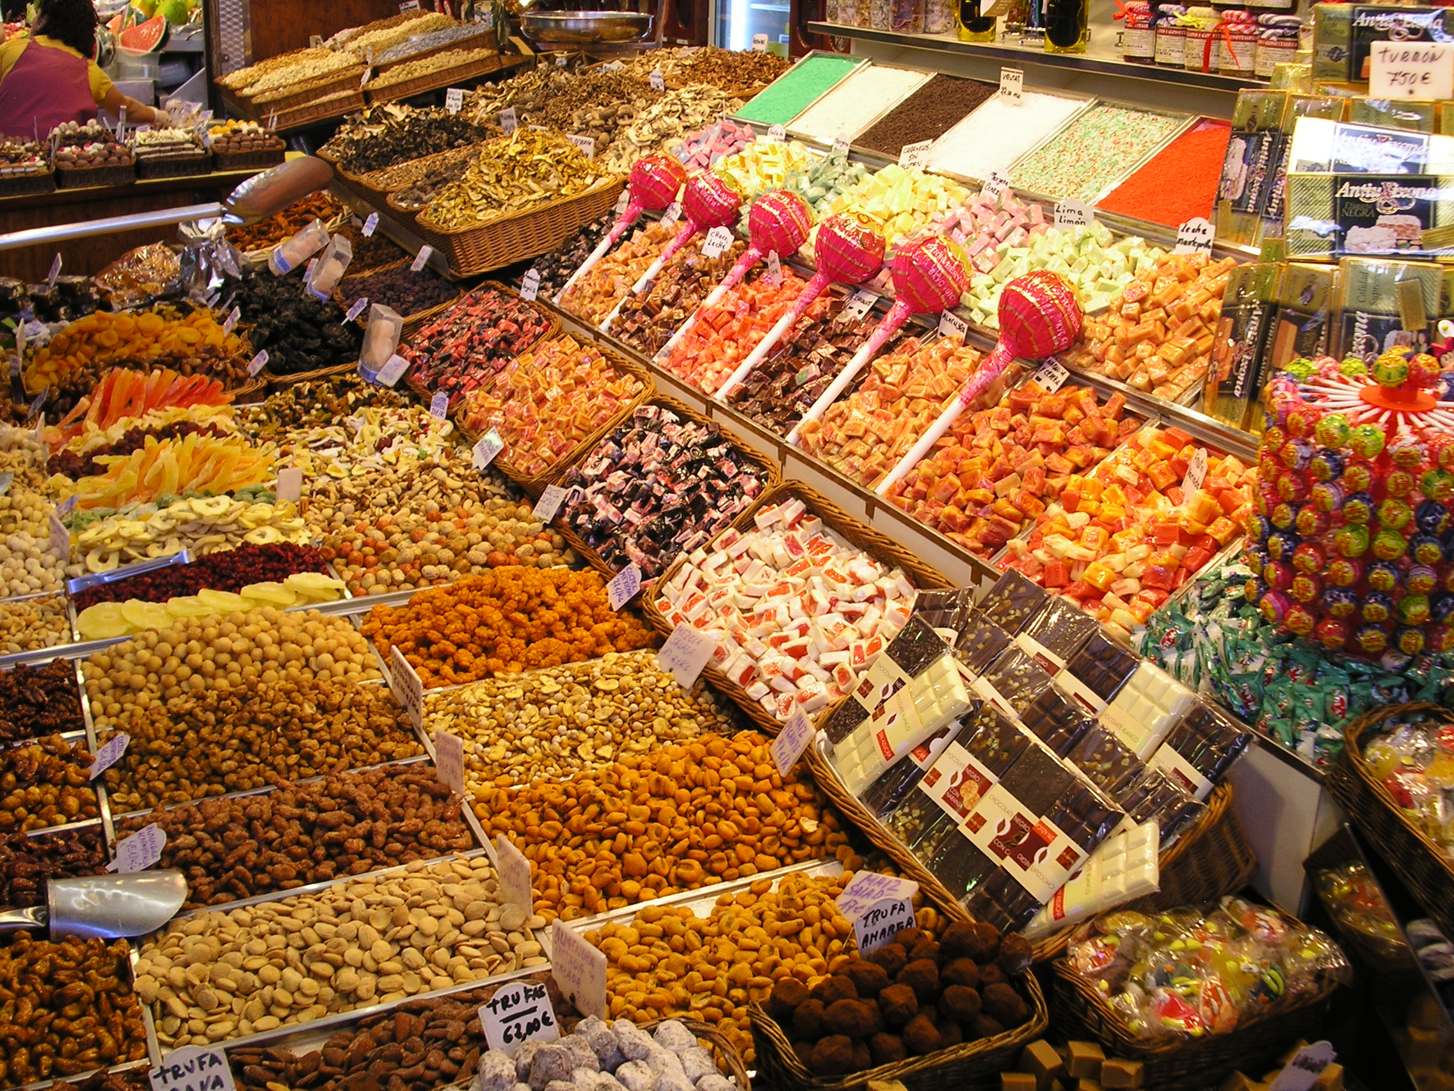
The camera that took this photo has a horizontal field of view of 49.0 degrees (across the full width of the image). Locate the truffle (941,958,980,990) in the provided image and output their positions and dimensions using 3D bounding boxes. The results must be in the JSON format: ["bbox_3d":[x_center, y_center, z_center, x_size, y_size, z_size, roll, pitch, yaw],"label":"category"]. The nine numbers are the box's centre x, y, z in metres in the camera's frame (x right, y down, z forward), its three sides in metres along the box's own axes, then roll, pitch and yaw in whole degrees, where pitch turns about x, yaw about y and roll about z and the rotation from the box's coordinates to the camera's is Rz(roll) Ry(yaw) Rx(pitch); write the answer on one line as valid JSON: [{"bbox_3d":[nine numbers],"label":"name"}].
[{"bbox_3d":[0.180,0.332,1.229,0.031,0.030,0.031,1,22,0],"label":"truffle"}]

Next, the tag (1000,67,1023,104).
[{"bbox_3d":[0.458,-0.739,2.568,0.003,0.056,0.056,-12,25,-30],"label":"tag"}]

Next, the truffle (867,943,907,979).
[{"bbox_3d":[0.124,0.324,1.243,0.032,0.031,0.032,1,22,0],"label":"truffle"}]

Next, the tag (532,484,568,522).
[{"bbox_3d":[-0.237,-0.056,2.140,0.036,0.052,0.004,18,-14,36],"label":"tag"}]

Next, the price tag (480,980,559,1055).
[{"bbox_3d":[-0.156,0.359,1.210,0.053,0.058,0.003,-9,-16,-25],"label":"price tag"}]

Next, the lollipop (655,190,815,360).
[{"bbox_3d":[0.007,-0.394,2.357,0.335,0.100,0.100,-49,7,-14],"label":"lollipop"}]

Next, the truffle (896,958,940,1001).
[{"bbox_3d":[0.145,0.331,1.217,0.034,0.032,0.034,1,22,0],"label":"truffle"}]

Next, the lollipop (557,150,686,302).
[{"bbox_3d":[-0.202,-0.575,2.910,0.106,0.349,0.106,39,3,-38],"label":"lollipop"}]

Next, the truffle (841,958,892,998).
[{"bbox_3d":[0.110,0.349,1.285,0.038,0.032,0.035,1,21,0],"label":"truffle"}]

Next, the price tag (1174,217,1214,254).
[{"bbox_3d":[0.553,-0.364,1.890,0.044,0.050,0.004,10,16,21],"label":"price tag"}]

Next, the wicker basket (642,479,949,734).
[{"bbox_3d":[0.092,0.084,1.810,0.251,0.085,0.392,-41,33,-7],"label":"wicker basket"}]

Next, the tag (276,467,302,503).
[{"bbox_3d":[-0.634,-0.086,2.310,0.036,0.053,0.004,-7,12,-18],"label":"tag"}]

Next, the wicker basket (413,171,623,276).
[{"bbox_3d":[-0.374,-0.605,2.930,0.338,0.080,0.225,-22,29,-17],"label":"wicker basket"}]

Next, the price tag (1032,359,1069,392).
[{"bbox_3d":[0.392,-0.206,1.934,0.003,0.035,0.041,21,24,-41],"label":"price tag"}]

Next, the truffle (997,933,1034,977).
[{"bbox_3d":[0.233,0.331,1.290,0.030,0.033,0.031,1,21,0],"label":"truffle"}]

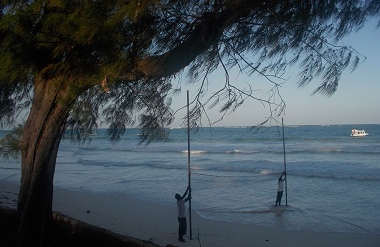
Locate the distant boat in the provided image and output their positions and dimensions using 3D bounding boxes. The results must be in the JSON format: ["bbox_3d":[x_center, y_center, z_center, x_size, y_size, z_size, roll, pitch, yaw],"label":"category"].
[{"bbox_3d":[72.550,4.145,136.000,6.900,2.950,2.200,-1,-1,11],"label":"distant boat"}]

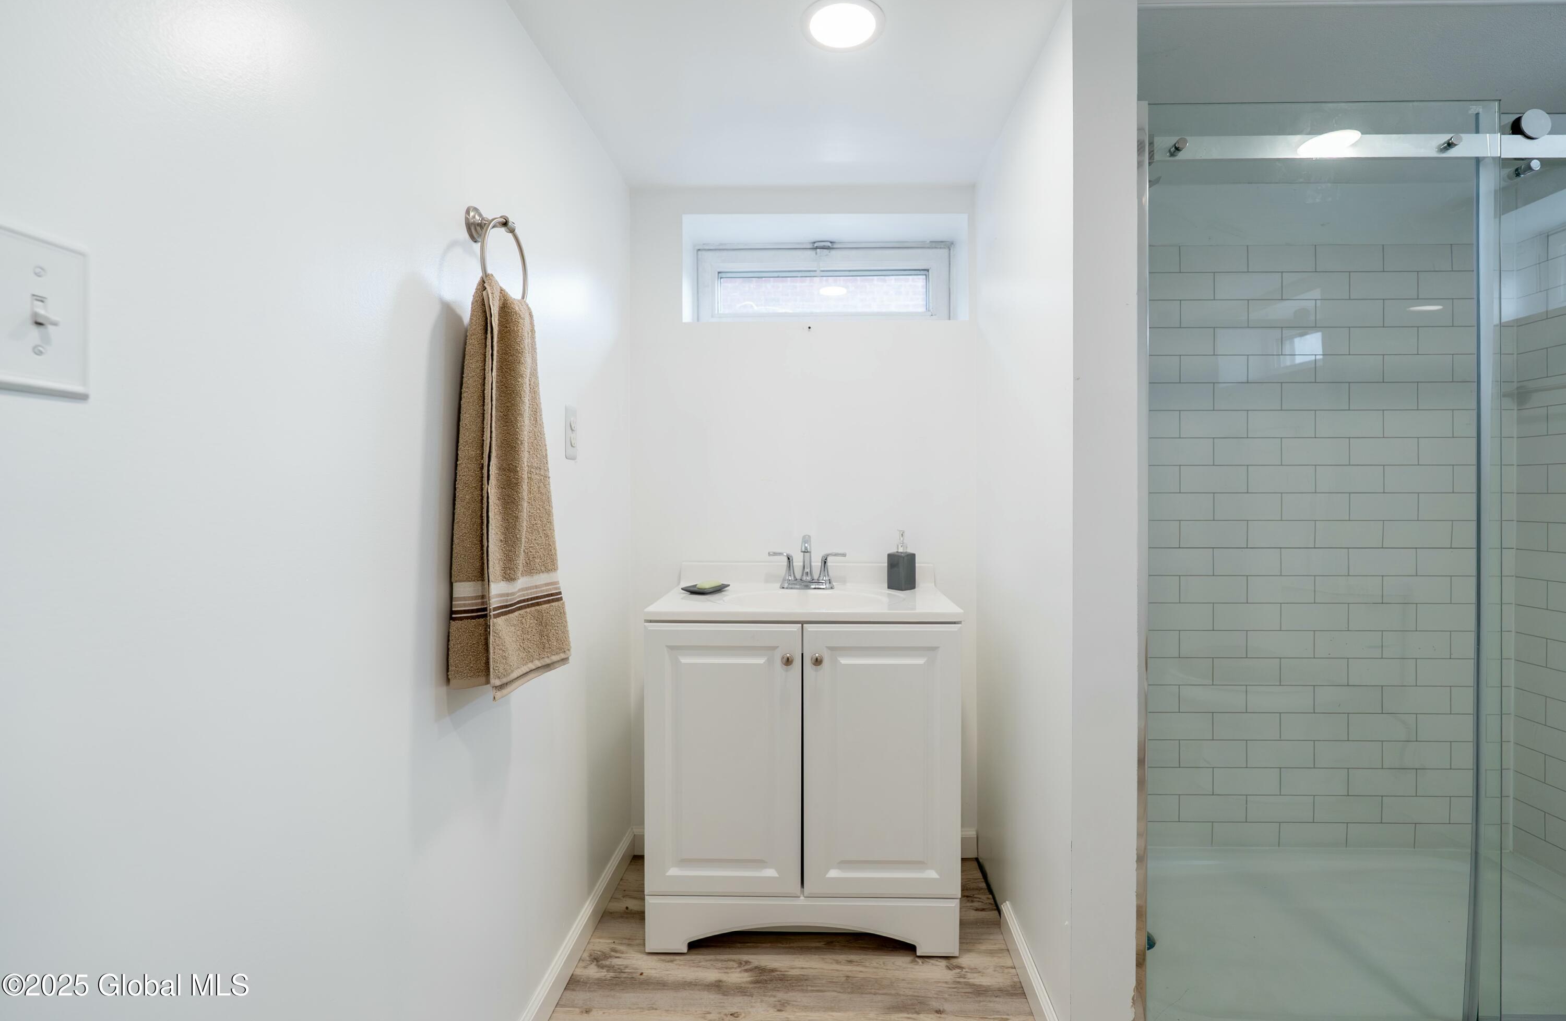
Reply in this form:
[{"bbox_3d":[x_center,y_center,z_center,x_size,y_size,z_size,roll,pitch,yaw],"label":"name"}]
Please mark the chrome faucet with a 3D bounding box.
[{"bbox_3d":[0.070,0.155,2.014,0.226,0.156,0.135,0,1,3],"label":"chrome faucet"}]

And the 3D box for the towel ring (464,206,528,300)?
[{"bbox_3d":[-0.476,-0.405,1.150,0.078,0.190,0.175,0,1,3],"label":"towel ring"}]

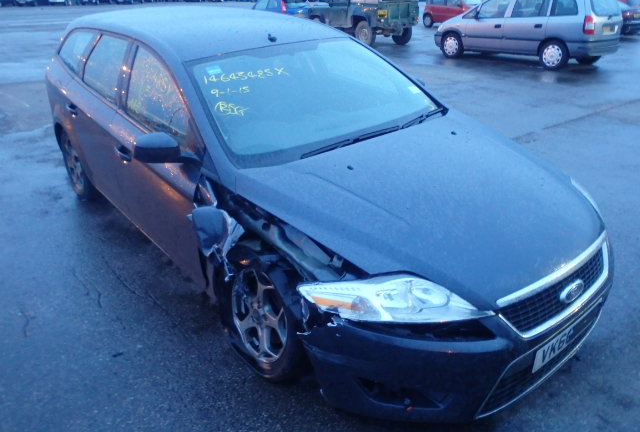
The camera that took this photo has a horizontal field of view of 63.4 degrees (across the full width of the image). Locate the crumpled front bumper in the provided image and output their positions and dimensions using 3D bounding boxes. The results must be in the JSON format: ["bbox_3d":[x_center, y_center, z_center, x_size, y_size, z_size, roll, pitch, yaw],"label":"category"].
[{"bbox_3d":[0.837,0.385,2.316,1.820,0.530,0.600,-19,30,-35],"label":"crumpled front bumper"}]

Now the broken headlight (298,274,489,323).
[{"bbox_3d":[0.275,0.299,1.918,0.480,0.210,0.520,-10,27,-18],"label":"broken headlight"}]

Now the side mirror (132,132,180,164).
[{"bbox_3d":[-0.763,-0.322,2.453,0.220,0.145,0.130,-19,30,-35],"label":"side mirror"}]

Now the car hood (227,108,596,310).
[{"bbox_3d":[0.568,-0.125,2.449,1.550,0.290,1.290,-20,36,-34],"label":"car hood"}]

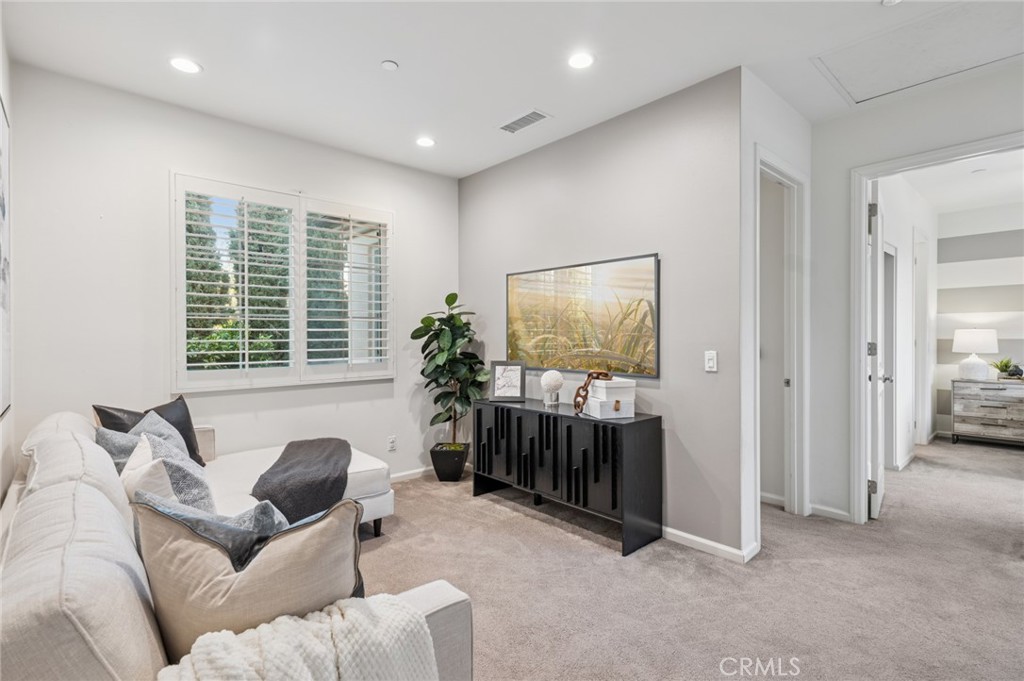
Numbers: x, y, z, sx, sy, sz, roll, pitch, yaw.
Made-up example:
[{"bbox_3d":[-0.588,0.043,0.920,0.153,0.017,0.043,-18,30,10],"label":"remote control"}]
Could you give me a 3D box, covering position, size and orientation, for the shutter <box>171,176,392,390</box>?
[{"bbox_3d":[-1.597,-0.376,3.658,1.618,1.436,0.070,-1,1,-42],"label":"shutter"}]

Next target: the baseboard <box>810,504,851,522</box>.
[{"bbox_3d":[2.233,1.214,3.405,0.015,0.070,0.237,-1,1,-42],"label":"baseboard"}]

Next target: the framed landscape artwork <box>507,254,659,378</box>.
[{"bbox_3d":[0.461,-0.161,3.591,0.042,0.791,1.428,-1,1,-42],"label":"framed landscape artwork"}]

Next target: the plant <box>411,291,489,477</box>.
[{"bbox_3d":[-0.550,0.408,4.334,0.680,1.685,0.600,0,1,0],"label":"plant"}]

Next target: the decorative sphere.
[{"bbox_3d":[0.294,0.299,3.525,0.162,0.160,0.162,0,1,0],"label":"decorative sphere"}]

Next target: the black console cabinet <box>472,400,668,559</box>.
[{"bbox_3d":[0.323,0.870,3.482,0.399,0.770,1.442,-1,1,-42],"label":"black console cabinet"}]

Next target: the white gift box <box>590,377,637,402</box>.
[{"bbox_3d":[0.651,0.314,3.129,0.205,0.124,0.240,0,1,-14],"label":"white gift box"}]

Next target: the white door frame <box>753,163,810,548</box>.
[{"bbox_3d":[1.768,0.045,3.214,0.952,2.415,0.108,-1,1,-42],"label":"white door frame"}]

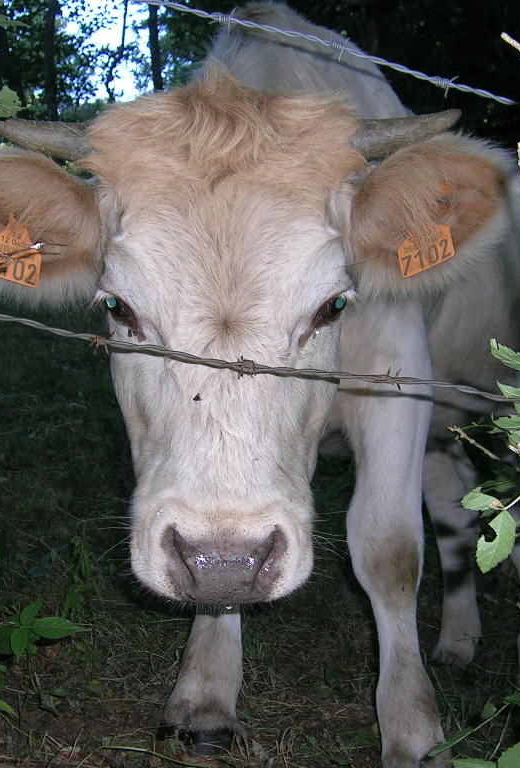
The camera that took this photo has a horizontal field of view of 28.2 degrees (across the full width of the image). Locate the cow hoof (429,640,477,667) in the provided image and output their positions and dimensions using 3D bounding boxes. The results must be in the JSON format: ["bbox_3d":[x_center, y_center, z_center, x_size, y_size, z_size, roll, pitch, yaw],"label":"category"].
[{"bbox_3d":[0.353,0.493,1.900,0.078,0.052,0.095,2,6,25],"label":"cow hoof"}]

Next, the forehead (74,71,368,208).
[{"bbox_3d":[-0.036,-0.230,0.970,0.268,0.138,0.130,0,-2,0],"label":"forehead"}]

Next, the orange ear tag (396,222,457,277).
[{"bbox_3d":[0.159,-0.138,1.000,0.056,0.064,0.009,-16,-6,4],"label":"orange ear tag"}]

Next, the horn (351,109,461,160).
[{"bbox_3d":[0.140,-0.242,1.000,0.112,0.042,0.045,-15,3,1],"label":"horn"}]

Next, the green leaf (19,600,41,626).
[{"bbox_3d":[-0.330,0.328,1.480,0.025,0.010,0.048,23,52,27],"label":"green leaf"}]

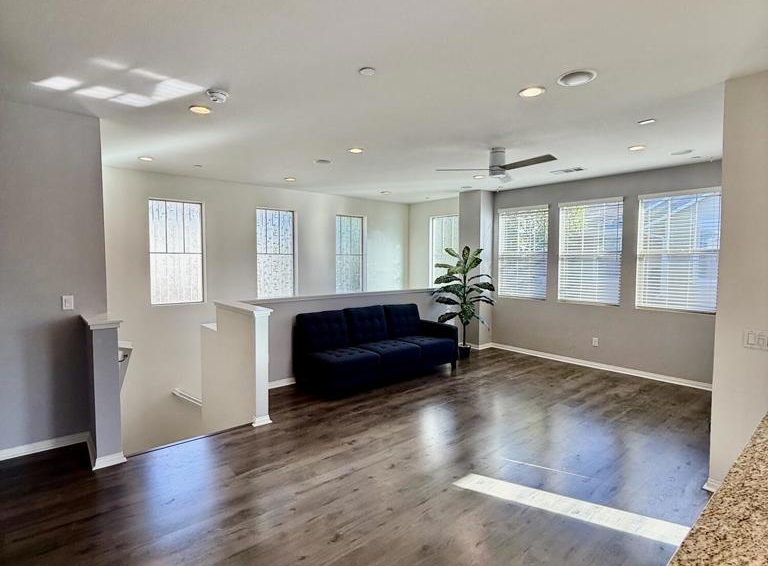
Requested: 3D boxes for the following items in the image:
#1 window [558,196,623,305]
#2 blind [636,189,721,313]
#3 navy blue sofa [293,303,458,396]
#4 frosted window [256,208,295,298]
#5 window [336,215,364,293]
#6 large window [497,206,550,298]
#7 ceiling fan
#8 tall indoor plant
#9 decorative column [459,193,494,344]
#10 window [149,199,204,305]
[{"bbox_3d":[3.006,-0.453,6.083,0.100,1.513,0.925,-2,4,-39],"label":"window"},{"bbox_3d":[3.673,-0.402,5.205,0.070,1.529,0.922,-2,4,-39],"label":"blind"},{"bbox_3d":[-0.046,0.824,5.518,2.100,0.870,0.850,-2,4,-39],"label":"navy blue sofa"},{"bbox_3d":[-1.793,-0.470,6.919,0.720,1.483,0.100,-2,4,-39],"label":"frosted window"},{"bbox_3d":[-0.627,-0.513,7.853,0.709,1.483,0.100,-2,4,-39],"label":"window"},{"bbox_3d":[2.289,-0.502,6.927,0.070,1.515,0.934,-2,4,-39],"label":"large window"},{"bbox_3d":[1.313,-1.278,4.406,1.150,0.310,1.140,-2,4,-39],"label":"ceiling fan"},{"bbox_3d":[1.293,0.297,6.702,0.840,1.814,0.840,0,3,0],"label":"tall indoor plant"},{"bbox_3d":[1.660,-0.209,7.517,0.300,2.749,0.490,-2,4,-39],"label":"decorative column"},{"bbox_3d":[-2.970,-0.427,5.975,0.723,1.483,0.100,-2,4,-39],"label":"window"}]

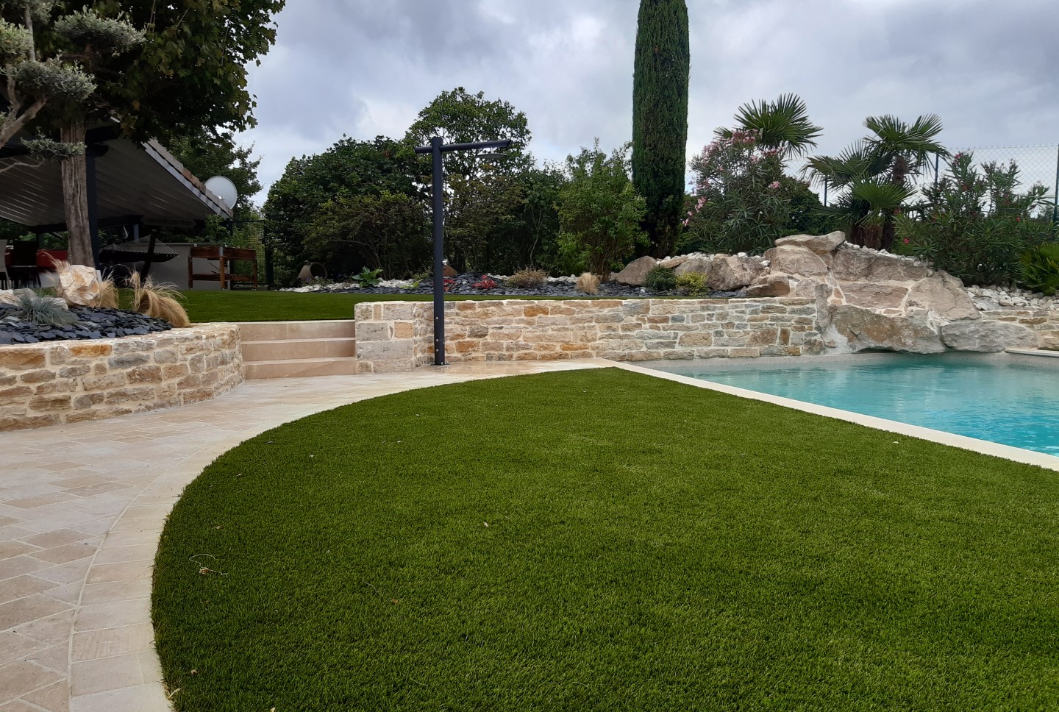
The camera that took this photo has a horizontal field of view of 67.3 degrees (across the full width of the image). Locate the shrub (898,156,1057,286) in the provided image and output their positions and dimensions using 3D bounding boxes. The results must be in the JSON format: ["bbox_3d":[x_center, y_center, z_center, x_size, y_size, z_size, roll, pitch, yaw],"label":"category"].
[{"bbox_3d":[6.777,-2.070,12.100,2.350,2.050,2.000,0,5,0],"label":"shrub"}]

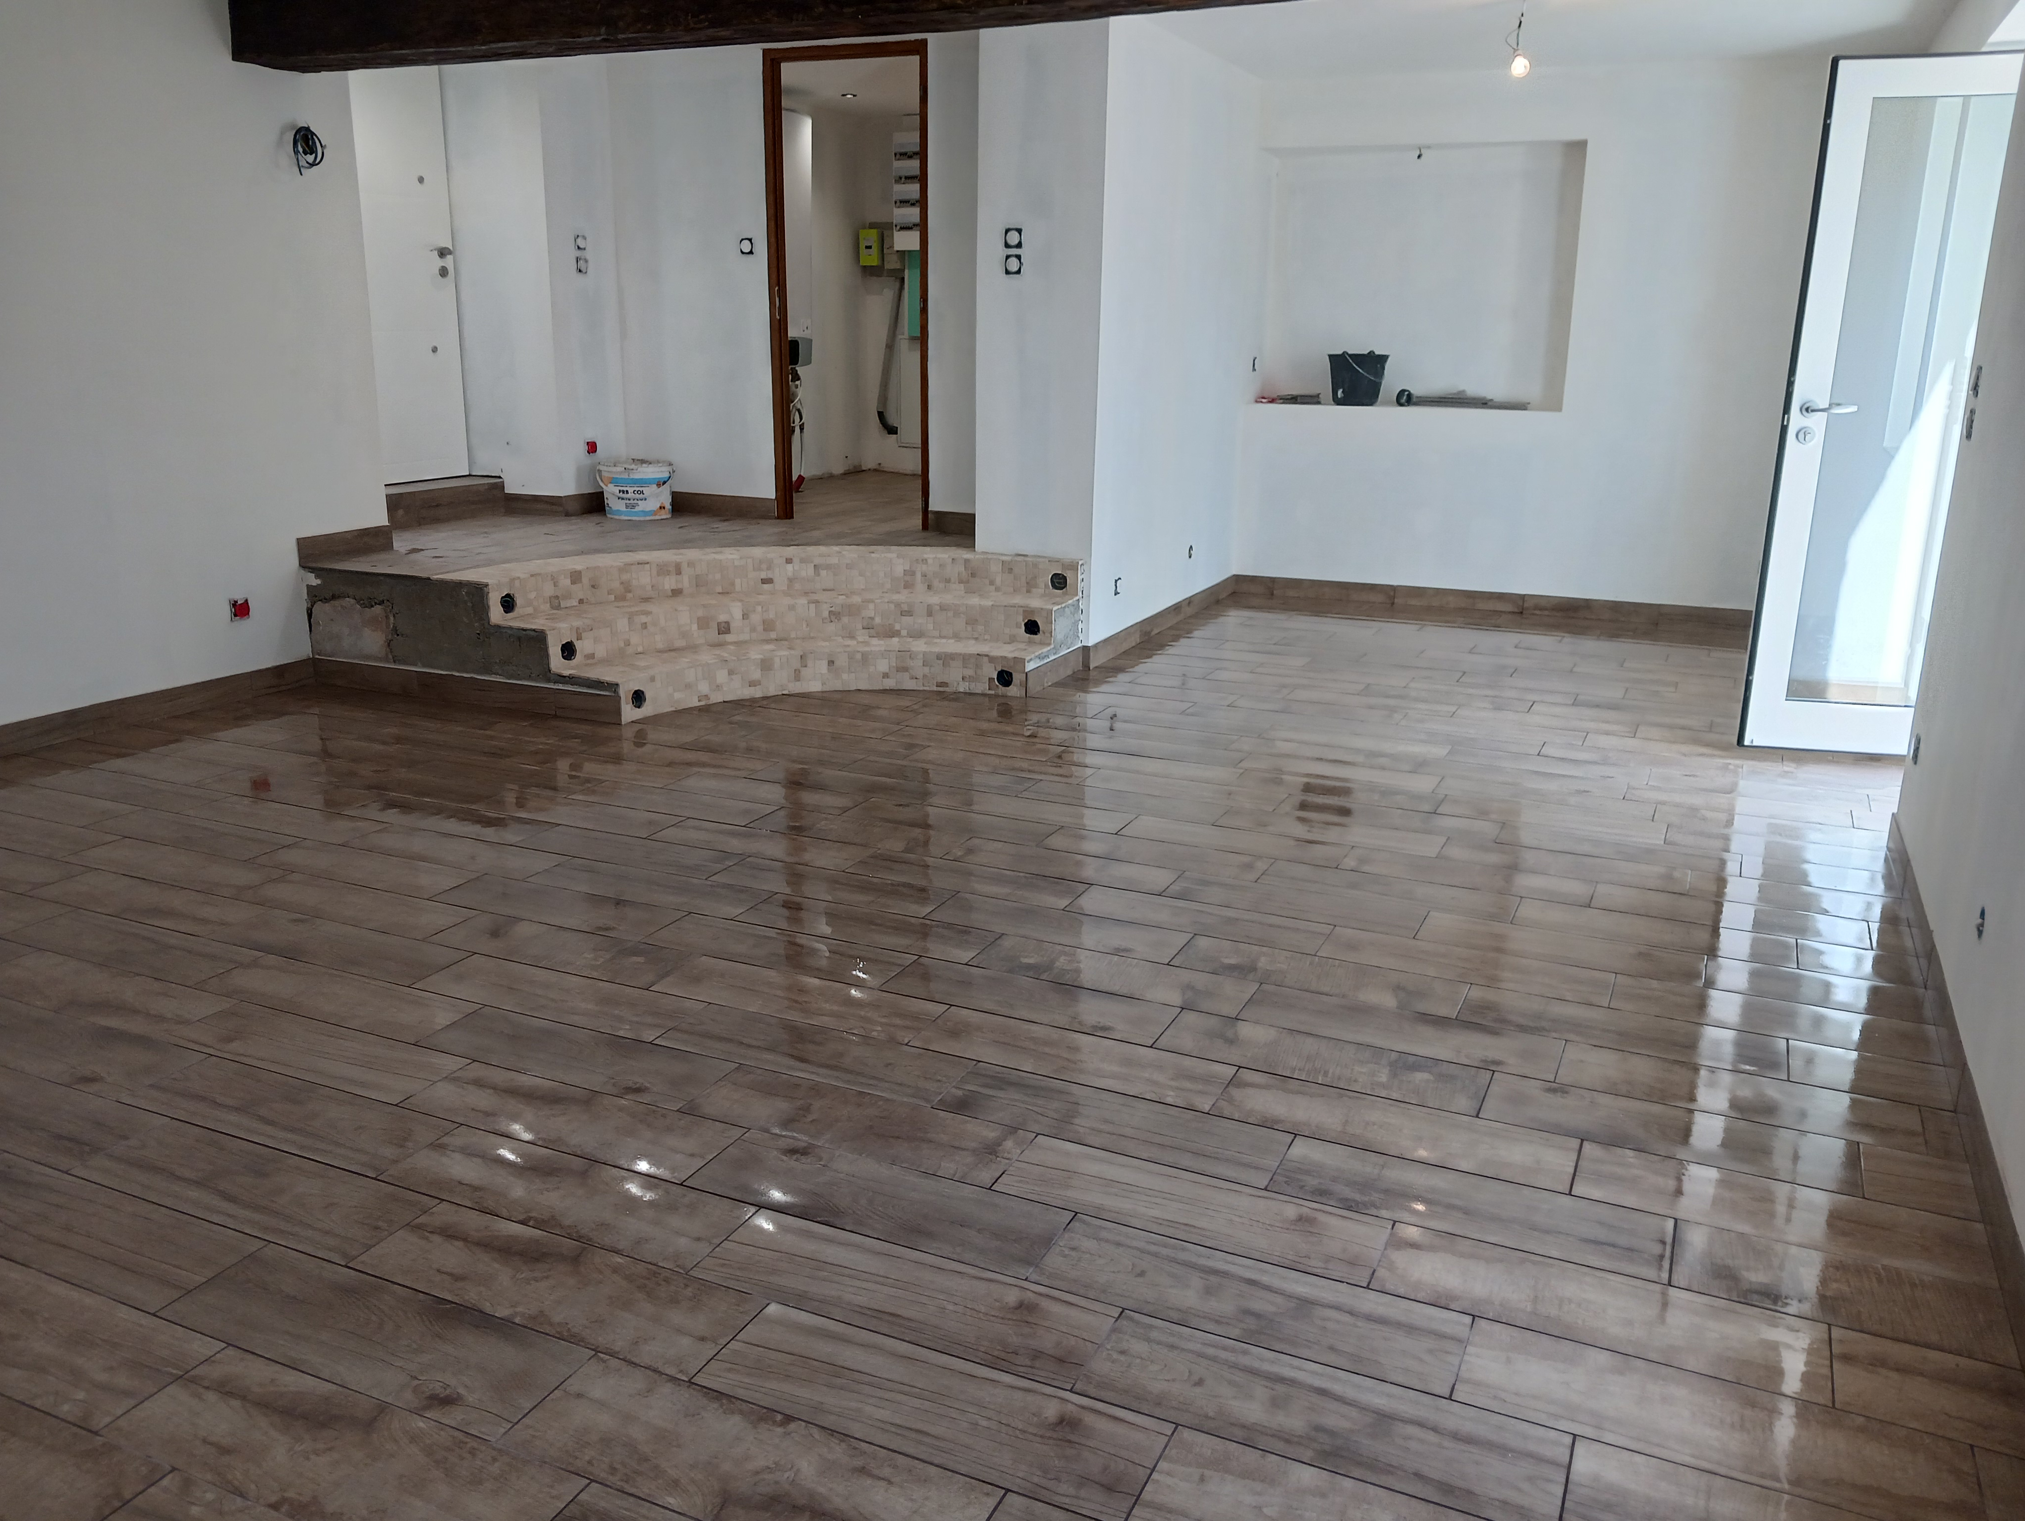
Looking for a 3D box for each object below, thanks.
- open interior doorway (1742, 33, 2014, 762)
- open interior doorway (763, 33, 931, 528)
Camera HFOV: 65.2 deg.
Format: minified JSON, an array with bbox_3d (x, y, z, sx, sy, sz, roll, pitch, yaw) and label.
[{"bbox_3d":[2.832,-1.039,4.882,0.840,2.109,0.075,4,16,12],"label":"open interior doorway"},{"bbox_3d":[-0.709,-2.062,6.990,0.805,2.028,0.075,8,17,23],"label":"open interior doorway"}]

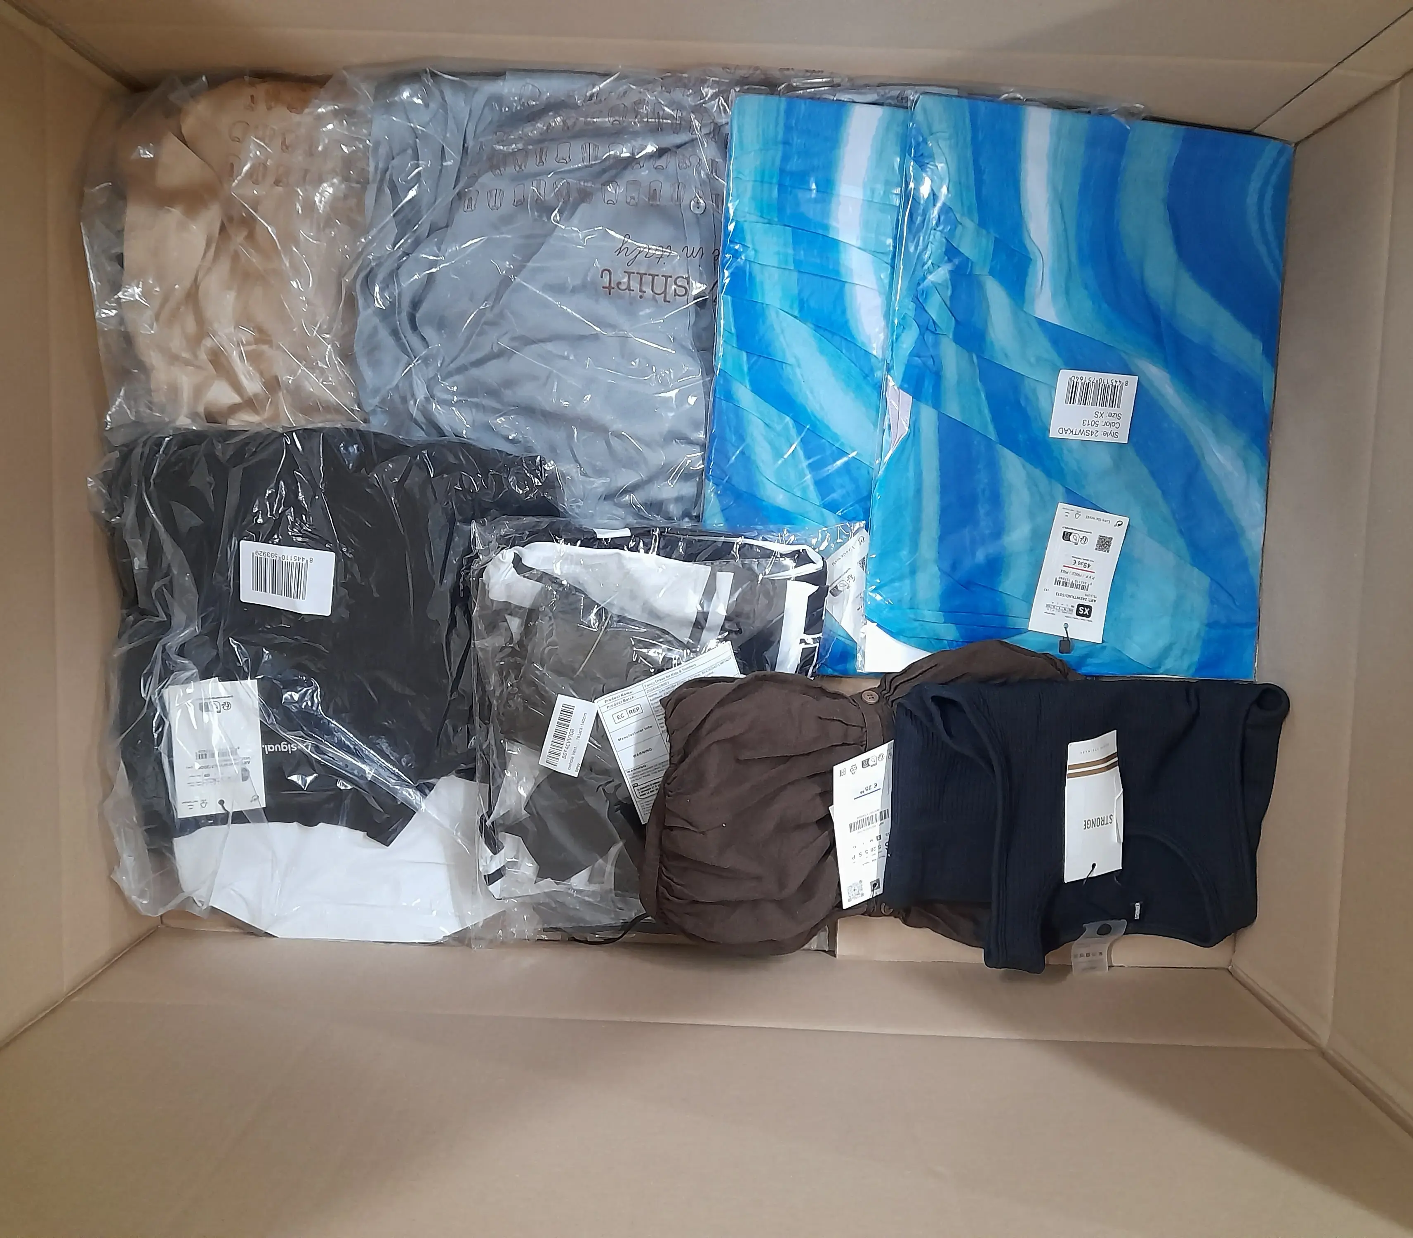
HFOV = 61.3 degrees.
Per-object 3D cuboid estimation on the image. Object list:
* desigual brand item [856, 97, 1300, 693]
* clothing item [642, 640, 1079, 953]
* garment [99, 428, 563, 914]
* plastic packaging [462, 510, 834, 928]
[{"bbox_3d":[0.251,-0.152,0.809,0.257,0.027,0.373,2,95,0],"label":"desigual brand item"},{"bbox_3d":[0.106,0.125,0.823,0.294,0.045,0.211,2,95,0],"label":"clothing item"},{"bbox_3d":[-0.252,0.041,0.814,0.294,0.052,0.321,2,95,0],"label":"garment"},{"bbox_3d":[-0.036,0.078,0.823,0.246,0.038,0.279,2,95,0],"label":"plastic packaging"}]

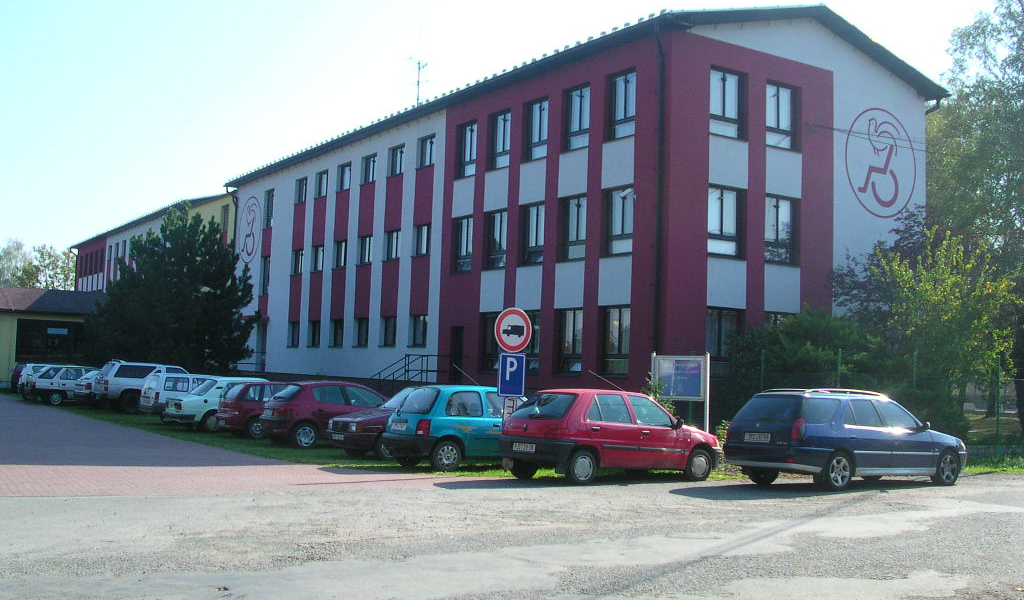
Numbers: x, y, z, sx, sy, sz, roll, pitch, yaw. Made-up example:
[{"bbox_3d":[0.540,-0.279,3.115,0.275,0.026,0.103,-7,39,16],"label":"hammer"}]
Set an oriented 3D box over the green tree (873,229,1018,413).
[{"bbox_3d":[11.492,0.922,29.014,3.650,5.700,3.600,2,-4,0],"label":"green tree"}]

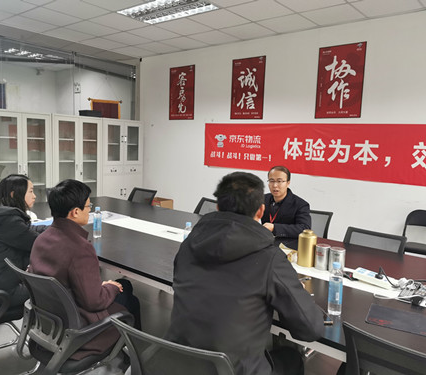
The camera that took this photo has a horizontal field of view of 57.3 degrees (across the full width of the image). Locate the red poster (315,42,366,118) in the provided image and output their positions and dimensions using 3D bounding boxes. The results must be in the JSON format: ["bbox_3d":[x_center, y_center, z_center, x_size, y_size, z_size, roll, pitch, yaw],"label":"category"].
[{"bbox_3d":[1.591,-1.323,4.899,0.593,0.896,0.020,7,8,38],"label":"red poster"}]

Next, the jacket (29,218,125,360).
[{"bbox_3d":[-0.688,0.476,1.977,0.515,0.656,0.505,7,8,38],"label":"jacket"}]

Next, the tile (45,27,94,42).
[{"bbox_3d":[-2.132,-2.296,5.872,0.521,0.020,0.606,8,8,39],"label":"tile"}]

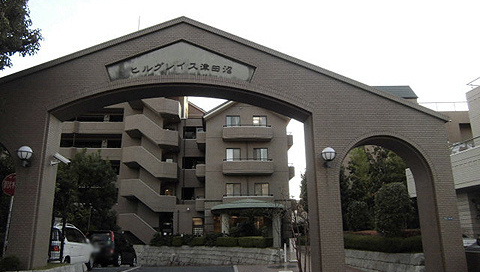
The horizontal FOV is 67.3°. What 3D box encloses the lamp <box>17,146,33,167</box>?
[{"bbox_3d":[-4.739,0.454,7.984,0.330,0.460,0.390,0,-13,-2],"label":"lamp"}]

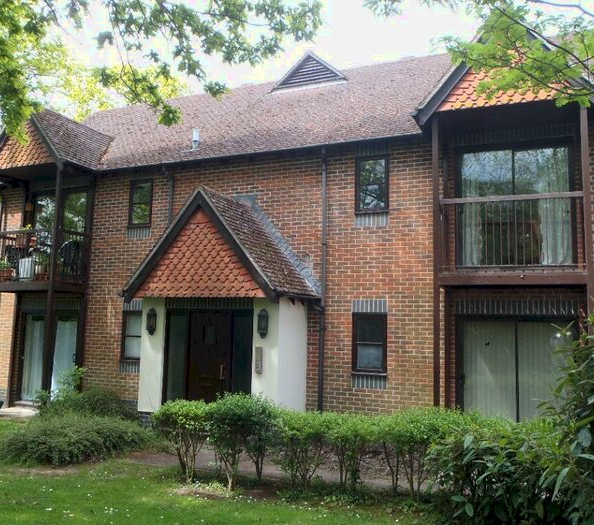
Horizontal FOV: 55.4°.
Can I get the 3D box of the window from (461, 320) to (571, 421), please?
[{"bbox_3d":[3.371,1.838,8.712,1.740,2.040,0.110,-2,-7,23],"label":"window"}]

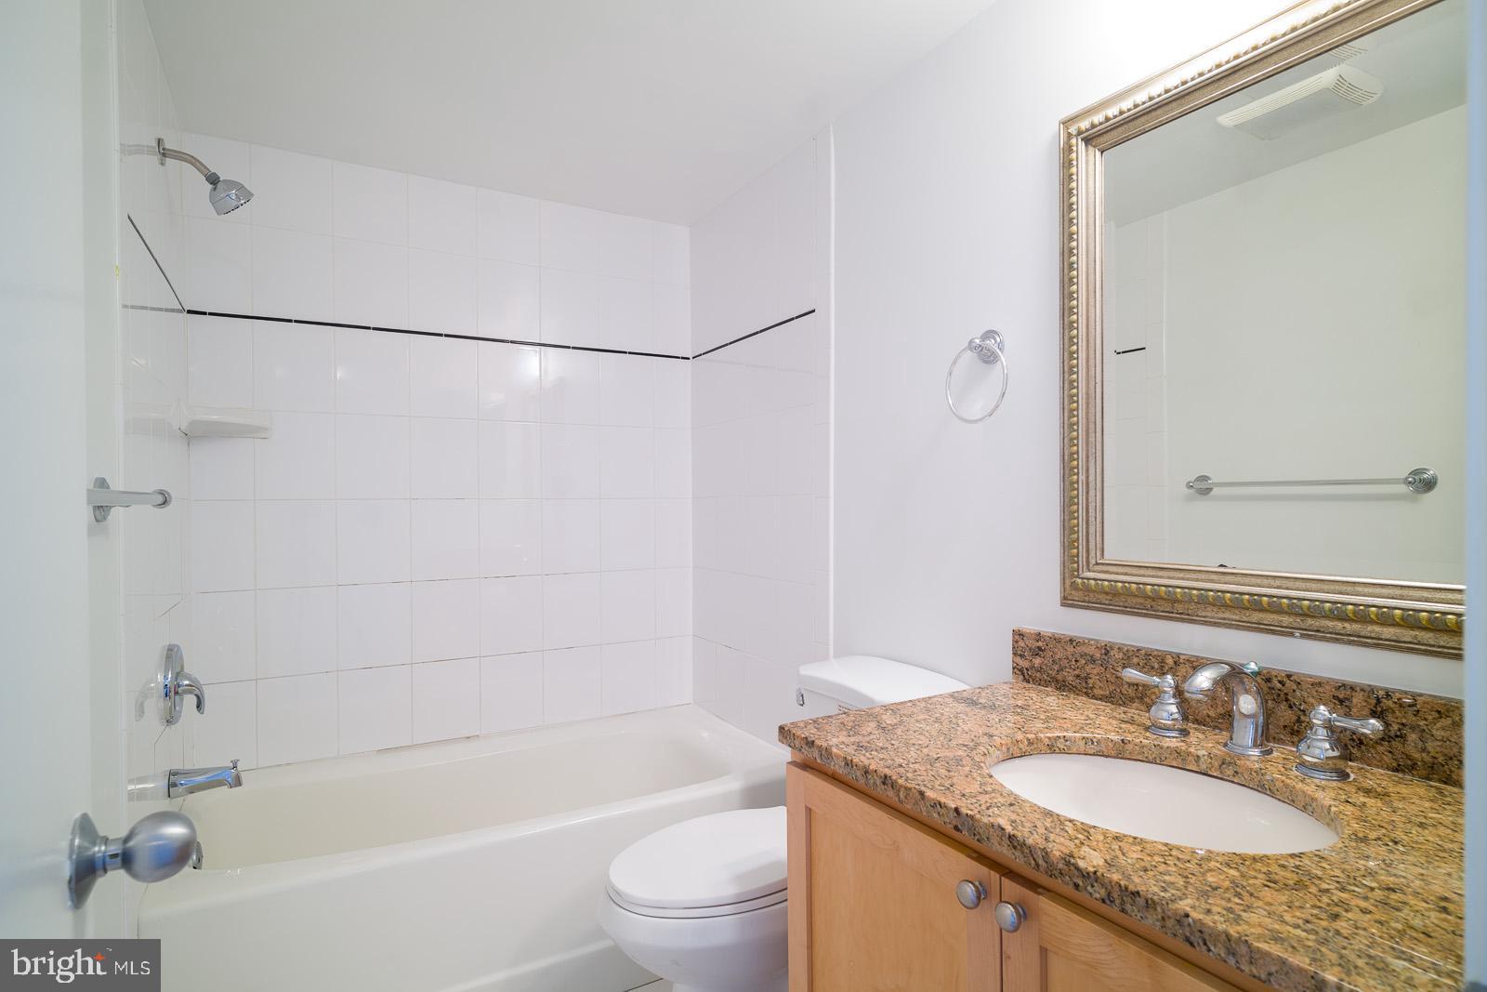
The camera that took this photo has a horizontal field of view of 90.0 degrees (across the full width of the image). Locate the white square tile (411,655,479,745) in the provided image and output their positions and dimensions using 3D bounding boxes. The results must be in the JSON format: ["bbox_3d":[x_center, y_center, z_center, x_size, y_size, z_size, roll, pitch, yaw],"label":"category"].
[{"bbox_3d":[-0.945,0.651,2.367,0.202,0.254,0.010,0,0,-29],"label":"white square tile"}]

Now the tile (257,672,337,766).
[{"bbox_3d":[-1.300,0.649,2.171,0.201,0.252,0.010,0,0,-28],"label":"tile"}]

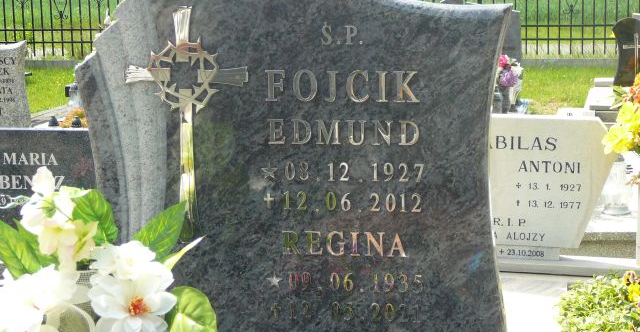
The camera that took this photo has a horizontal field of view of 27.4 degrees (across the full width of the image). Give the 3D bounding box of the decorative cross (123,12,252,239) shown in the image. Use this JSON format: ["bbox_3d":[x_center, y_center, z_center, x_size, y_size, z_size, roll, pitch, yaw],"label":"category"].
[{"bbox_3d":[-0.226,-0.071,2.244,0.218,0.400,0.020,1,10,11],"label":"decorative cross"}]

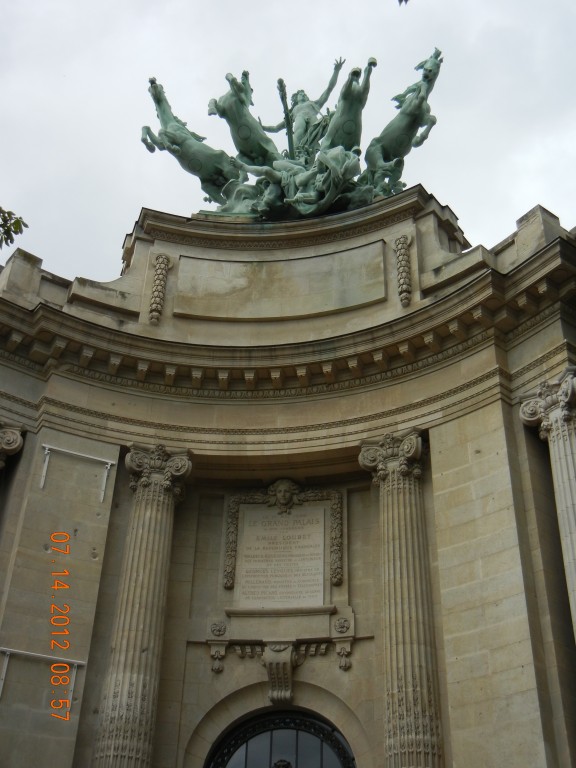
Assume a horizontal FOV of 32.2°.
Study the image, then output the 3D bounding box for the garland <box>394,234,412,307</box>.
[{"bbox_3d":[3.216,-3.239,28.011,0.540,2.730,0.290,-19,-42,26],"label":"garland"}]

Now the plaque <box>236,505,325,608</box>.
[{"bbox_3d":[-0.129,4.431,25.847,2.164,2.849,0.120,-4,-37,8],"label":"plaque"}]

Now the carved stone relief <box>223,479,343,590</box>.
[{"bbox_3d":[-0.085,3.887,25.945,3.039,3.035,0.480,-4,-37,8],"label":"carved stone relief"}]

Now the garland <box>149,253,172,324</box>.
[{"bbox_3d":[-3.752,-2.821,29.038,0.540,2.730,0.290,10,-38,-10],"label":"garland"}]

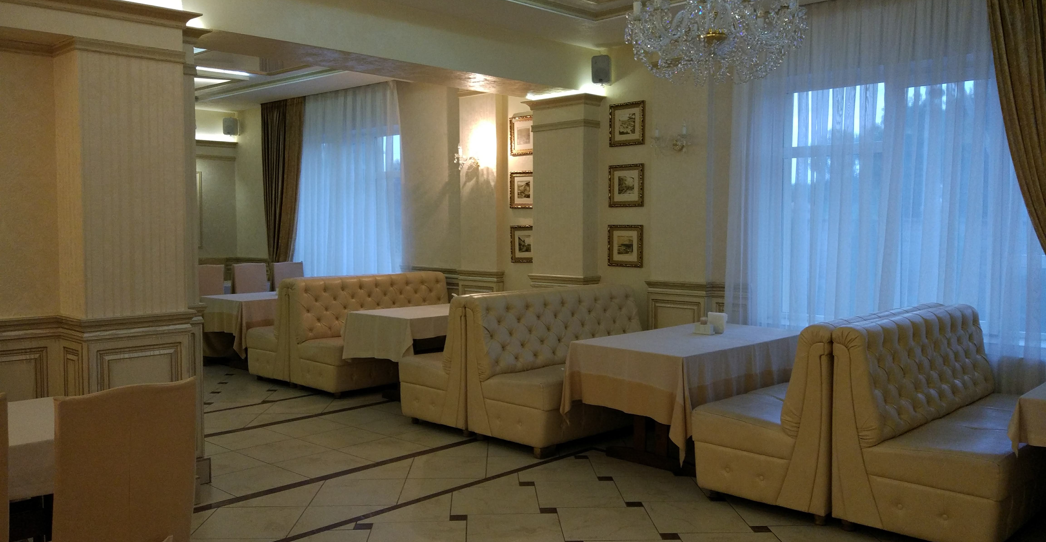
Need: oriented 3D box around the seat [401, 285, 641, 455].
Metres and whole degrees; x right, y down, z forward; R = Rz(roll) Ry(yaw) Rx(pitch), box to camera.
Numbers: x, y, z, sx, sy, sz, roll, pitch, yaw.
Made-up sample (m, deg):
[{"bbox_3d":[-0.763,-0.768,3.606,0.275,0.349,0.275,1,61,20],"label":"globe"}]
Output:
[{"bbox_3d":[0.216,0.631,6.377,1.455,0.992,1.735,3,4,43],"label":"seat"}]

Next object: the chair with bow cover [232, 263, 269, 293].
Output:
[{"bbox_3d":[-2.980,0.445,9.517,0.485,1.032,0.412,3,4,43],"label":"chair with bow cover"}]

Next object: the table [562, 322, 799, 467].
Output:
[{"bbox_3d":[1.104,0.799,5.569,0.882,0.742,1.492,3,4,43],"label":"table"}]

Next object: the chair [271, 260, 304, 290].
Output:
[{"bbox_3d":[-2.647,0.424,9.868,0.485,1.035,0.412,3,4,43],"label":"chair"}]

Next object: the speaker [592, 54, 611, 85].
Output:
[{"bbox_3d":[0.658,-1.684,7.057,0.157,0.238,0.155,1,3,25],"label":"speaker"}]

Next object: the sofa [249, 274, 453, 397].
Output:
[{"bbox_3d":[-1.495,0.527,8.276,1.499,1.000,1.764,3,4,43],"label":"sofa"}]

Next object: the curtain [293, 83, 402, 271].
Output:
[{"bbox_3d":[-2.056,-0.570,9.771,2.147,2.978,0.136,3,4,43],"label":"curtain"}]

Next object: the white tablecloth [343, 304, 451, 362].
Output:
[{"bbox_3d":[-0.618,0.707,7.462,0.805,0.742,1.591,3,4,44],"label":"white tablecloth"}]

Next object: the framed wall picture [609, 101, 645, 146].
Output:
[{"bbox_3d":[0.882,-1.231,7.108,0.367,0.360,0.044,3,4,43],"label":"framed wall picture"}]

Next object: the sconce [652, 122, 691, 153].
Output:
[{"bbox_3d":[1.157,-1.027,6.558,0.320,0.247,0.179,3,4,43],"label":"sconce"}]

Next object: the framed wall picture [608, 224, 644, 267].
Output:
[{"bbox_3d":[0.864,-0.213,7.214,0.370,0.359,0.032,3,4,43],"label":"framed wall picture"}]

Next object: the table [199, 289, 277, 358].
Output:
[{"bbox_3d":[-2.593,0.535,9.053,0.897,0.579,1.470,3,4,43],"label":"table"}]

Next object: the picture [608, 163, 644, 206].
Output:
[{"bbox_3d":[0.868,-0.723,7.182,0.369,0.355,0.032,3,4,43],"label":"picture"}]

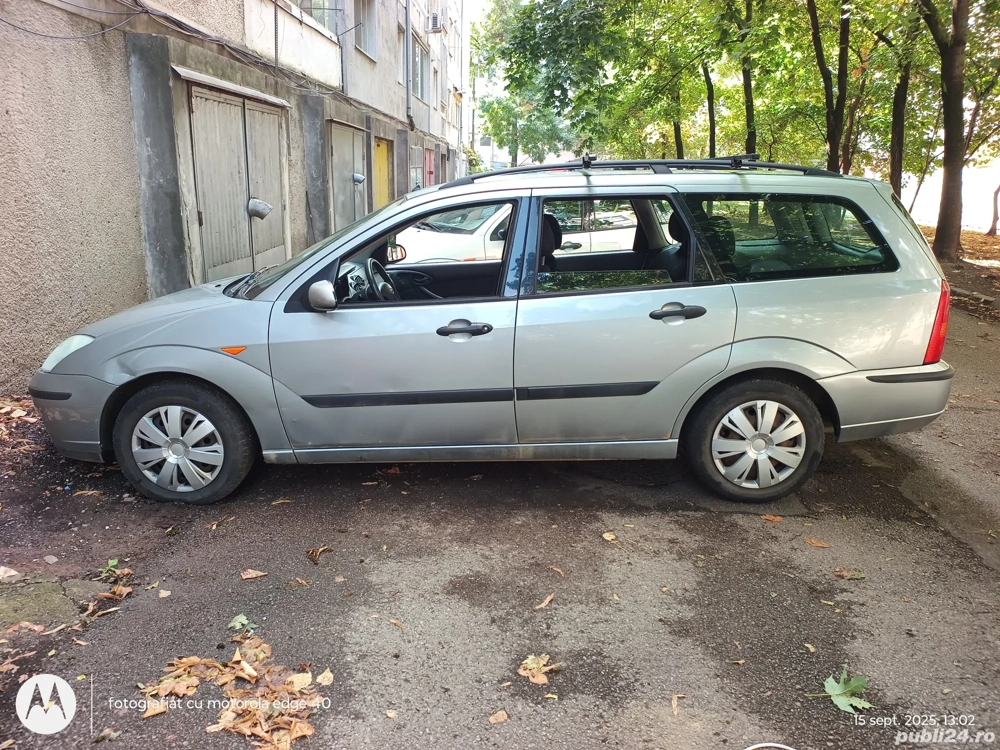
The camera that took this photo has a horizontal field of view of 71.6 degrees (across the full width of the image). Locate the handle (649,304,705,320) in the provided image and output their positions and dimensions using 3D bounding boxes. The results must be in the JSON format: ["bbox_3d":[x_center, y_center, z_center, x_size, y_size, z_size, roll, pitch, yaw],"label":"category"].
[{"bbox_3d":[0.748,-0.264,2.923,0.245,0.060,0.050,-1,15,1],"label":"handle"}]

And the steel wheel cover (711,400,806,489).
[{"bbox_3d":[1.157,0.311,3.101,0.416,0.416,0.050,-1,15,1],"label":"steel wheel cover"}]

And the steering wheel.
[{"bbox_3d":[-0.556,-0.413,3.412,0.110,0.380,0.380,-25,13,7],"label":"steering wheel"}]

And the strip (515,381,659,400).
[{"bbox_3d":[0.379,0.071,3.014,0.632,0.060,0.023,-3,16,2],"label":"strip"}]

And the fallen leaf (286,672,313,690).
[{"bbox_3d":[-0.604,0.924,2.089,0.080,0.016,0.072,-6,17,-19],"label":"fallen leaf"}]

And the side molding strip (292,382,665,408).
[{"bbox_3d":[-0.088,0.088,3.026,1.570,0.062,0.025,-2,16,2],"label":"side molding strip"}]

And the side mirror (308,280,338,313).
[{"bbox_3d":[-0.735,-0.325,2.869,0.105,0.135,0.190,-1,15,1],"label":"side mirror"}]

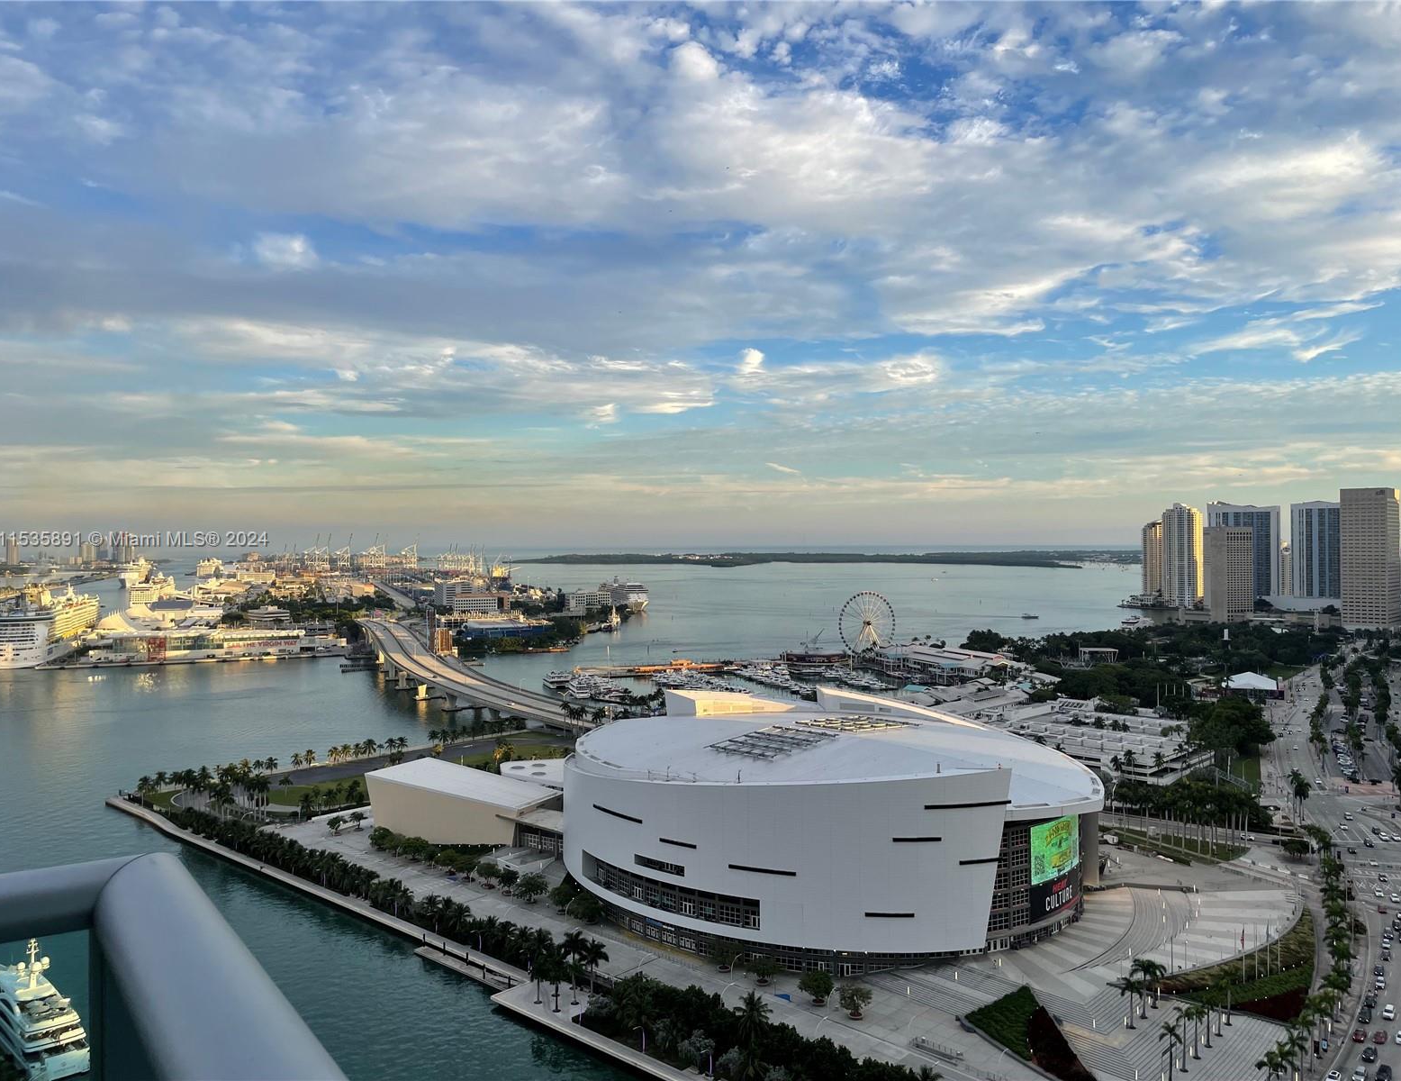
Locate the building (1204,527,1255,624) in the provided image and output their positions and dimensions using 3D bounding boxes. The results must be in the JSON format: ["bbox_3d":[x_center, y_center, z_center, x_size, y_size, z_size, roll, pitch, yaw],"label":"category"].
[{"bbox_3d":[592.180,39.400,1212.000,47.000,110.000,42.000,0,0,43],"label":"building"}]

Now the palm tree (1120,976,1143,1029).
[{"bbox_3d":[80.020,85.630,200.700,4.400,9.500,4.400,0,0,25],"label":"palm tree"}]

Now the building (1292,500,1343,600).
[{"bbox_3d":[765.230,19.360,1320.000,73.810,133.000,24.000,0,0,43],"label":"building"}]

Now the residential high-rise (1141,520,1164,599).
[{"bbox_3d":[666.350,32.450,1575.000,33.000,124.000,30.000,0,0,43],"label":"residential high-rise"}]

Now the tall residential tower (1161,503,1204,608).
[{"bbox_3d":[686.320,20.850,1540.000,45.320,147.000,33.000,0,0,43],"label":"tall residential tower"}]

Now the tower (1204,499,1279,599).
[{"bbox_3d":[694.820,19.180,1385.000,80.320,134.000,24.000,0,0,43],"label":"tower"}]

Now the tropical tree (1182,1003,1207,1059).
[{"bbox_3d":[87.960,87.050,191.980,4.300,9.600,4.300,0,0,25],"label":"tropical tree"}]

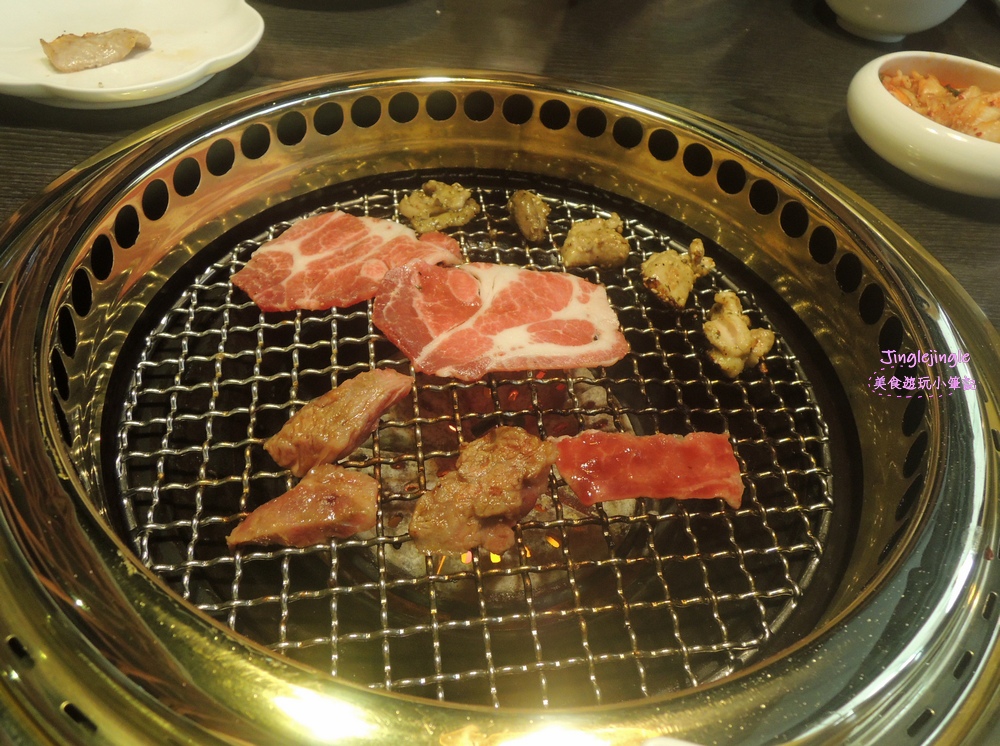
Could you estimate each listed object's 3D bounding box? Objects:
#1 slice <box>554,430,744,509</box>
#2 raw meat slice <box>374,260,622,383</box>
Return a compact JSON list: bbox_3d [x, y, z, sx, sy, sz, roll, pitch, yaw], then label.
[{"bbox_3d":[0.056,0.036,0.267,0.075,0.009,0.035,3,48,-4],"label":"slice"},{"bbox_3d":[0.000,-0.025,0.313,0.116,0.012,0.077,4,48,-3],"label":"raw meat slice"}]

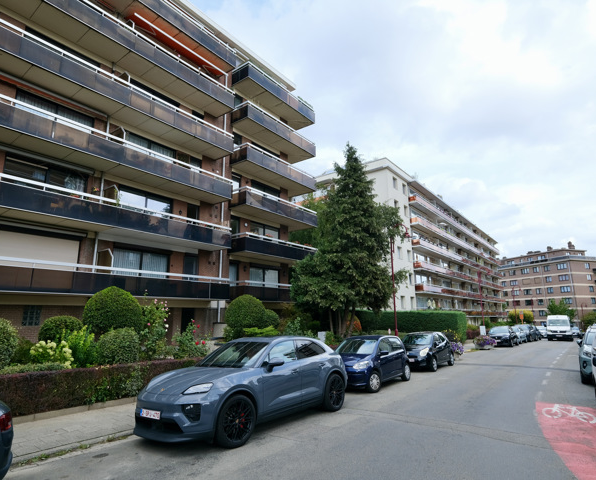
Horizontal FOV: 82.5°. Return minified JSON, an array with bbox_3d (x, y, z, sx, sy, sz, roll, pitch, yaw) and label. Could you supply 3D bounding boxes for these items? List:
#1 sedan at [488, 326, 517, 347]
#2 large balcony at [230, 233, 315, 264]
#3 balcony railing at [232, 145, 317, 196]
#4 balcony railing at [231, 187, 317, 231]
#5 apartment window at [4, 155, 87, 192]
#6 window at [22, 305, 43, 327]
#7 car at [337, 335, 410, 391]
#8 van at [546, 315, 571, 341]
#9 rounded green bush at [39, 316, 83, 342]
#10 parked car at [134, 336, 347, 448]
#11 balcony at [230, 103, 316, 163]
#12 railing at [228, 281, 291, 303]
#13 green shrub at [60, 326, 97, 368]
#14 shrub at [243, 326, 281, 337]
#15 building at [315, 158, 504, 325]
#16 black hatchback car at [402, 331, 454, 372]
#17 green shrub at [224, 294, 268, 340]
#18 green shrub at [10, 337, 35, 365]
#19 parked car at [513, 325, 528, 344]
[{"bbox_3d":[17.476,8.226,29.209,1.830,1.560,4.350,-10,-16,38],"label":"sedan"},{"bbox_3d":[-1.389,0.838,22.260,1.500,1.150,6.850,-10,-16,38],"label":"large balcony"},{"bbox_3d":[-1.453,-4.612,23.409,1.500,1.100,6.850,-10,-16,38],"label":"balcony railing"},{"bbox_3d":[-1.425,-2.008,23.706,1.650,1.120,7.050,-11,-16,39],"label":"balcony railing"},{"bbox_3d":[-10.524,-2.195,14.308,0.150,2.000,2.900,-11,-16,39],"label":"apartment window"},{"bbox_3d":[-10.398,2.955,13.298,0.120,0.820,0.580,-11,-16,39],"label":"window"},{"bbox_3d":[2.317,3.878,11.070,1.650,1.480,3.540,-10,-16,38],"label":"car"},{"bbox_3d":[27.871,9.370,36.251,2.050,2.560,6.100,-10,-16,38],"label":"van"},{"bbox_3d":[-7.668,3.149,10.928,1.150,1.360,1.200,-11,-16,39],"label":"rounded green bush"},{"bbox_3d":[-0.786,2.822,7.134,1.950,1.620,4.780,-10,-17,37],"label":"parked car"},{"bbox_3d":[-1.546,-7.570,24.973,1.850,1.120,7.050,-11,-16,39],"label":"balcony"},{"bbox_3d":[-1.391,3.576,22.489,1.650,1.130,6.900,-11,-16,39],"label":"railing"},{"bbox_3d":[-6.239,3.147,9.644,0.880,1.320,0.880,-11,-16,39],"label":"green shrub"},{"bbox_3d":[-1.437,3.975,13.969,1.200,0.800,1.500,-10,-16,38],"label":"shrub"},{"bbox_3d":[23.659,6.040,61.241,14.000,19.800,55.000,-11,-16,39],"label":"building"},{"bbox_3d":[5.551,4.815,14.955,1.620,1.470,3.500,-10,-16,38],"label":"black hatchback car"},{"bbox_3d":[-2.521,3.843,16.645,1.950,2.300,1.950,0,-12,0],"label":"green shrub"},{"bbox_3d":[-7.166,3.083,8.779,0.900,1.100,0.900,-10,-16,38],"label":"green shrub"},{"bbox_3d":[19.865,8.744,31.480,1.750,1.500,4.100,-11,-17,39],"label":"parked car"}]

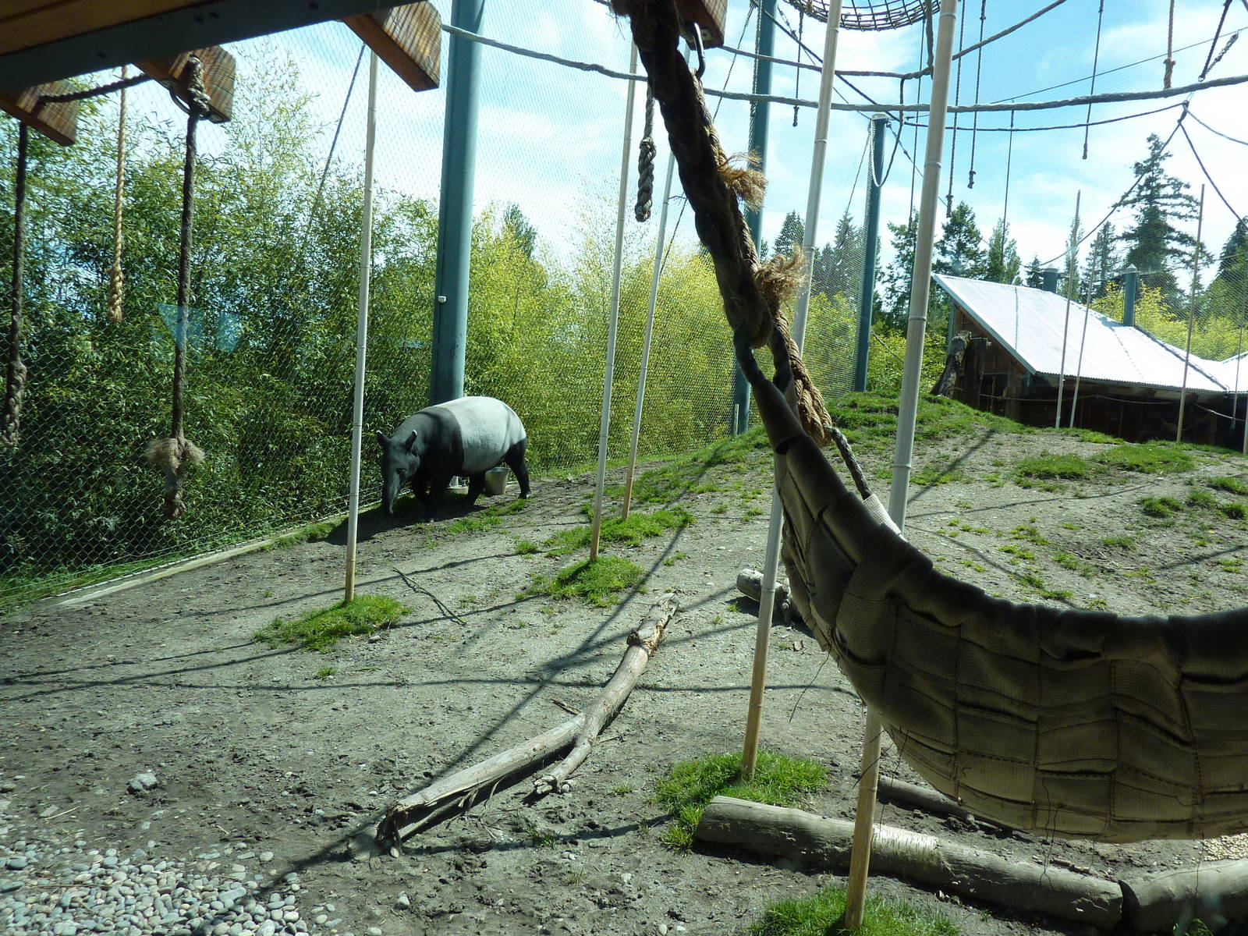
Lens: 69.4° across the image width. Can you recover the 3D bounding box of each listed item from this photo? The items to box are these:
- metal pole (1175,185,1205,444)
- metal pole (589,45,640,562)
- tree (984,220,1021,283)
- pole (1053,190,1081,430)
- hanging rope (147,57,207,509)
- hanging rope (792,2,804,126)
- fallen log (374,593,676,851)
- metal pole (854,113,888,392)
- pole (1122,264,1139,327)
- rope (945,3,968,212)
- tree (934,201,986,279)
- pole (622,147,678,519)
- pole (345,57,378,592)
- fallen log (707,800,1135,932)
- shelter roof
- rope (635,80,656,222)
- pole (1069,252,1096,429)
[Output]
[{"bbox_3d":[8.145,-2.204,12.944,0.050,3.704,0.050,5,2,31],"label":"metal pole"},{"bbox_3d":[-0.069,-1.135,6.295,0.056,3.636,0.056,5,2,-1],"label":"metal pole"},{"bbox_3d":[19.788,-6.535,48.304,3.000,13.500,3.000,3,3,0],"label":"tree"},{"bbox_3d":[6.128,-2.189,12.421,0.050,3.320,0.050,4,3,0],"label":"pole"},{"bbox_3d":[-1.433,-0.586,2.957,0.180,1.494,0.130,3,2,-26],"label":"hanging rope"},{"bbox_3d":[2.028,-4.690,10.469,0.050,1.420,0.050,3,3,0],"label":"hanging rope"},{"bbox_3d":[-0.155,0.987,4.206,0.467,0.170,2.575,3,13,26],"label":"fallen log"},{"bbox_3d":[6.768,-5.835,24.881,0.330,7.821,0.330,4,2,14],"label":"metal pole"},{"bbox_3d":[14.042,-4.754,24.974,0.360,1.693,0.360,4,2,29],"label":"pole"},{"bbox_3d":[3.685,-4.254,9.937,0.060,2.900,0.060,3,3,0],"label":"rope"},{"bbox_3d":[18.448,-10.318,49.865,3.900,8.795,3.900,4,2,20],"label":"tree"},{"bbox_3d":[0.267,-1.488,7.711,0.053,3.900,0.053,8,3,0],"label":"pole"},{"bbox_3d":[-1.625,-0.997,5.616,0.053,3.700,0.053,3,3,0],"label":"pole"},{"bbox_3d":[0.954,1.358,3.120,1.397,0.165,0.180,6,3,16],"label":"fallen log"},{"bbox_3d":[10.114,-2.887,19.702,6.000,2.472,3.186,2,3,-23],"label":"shelter roof"},{"bbox_3d":[0.102,-1.367,3.891,0.068,0.605,0.068,3,2,0],"label":"rope"},{"bbox_3d":[7.634,-2.211,14.952,0.050,3.133,0.050,8,2,26],"label":"pole"}]

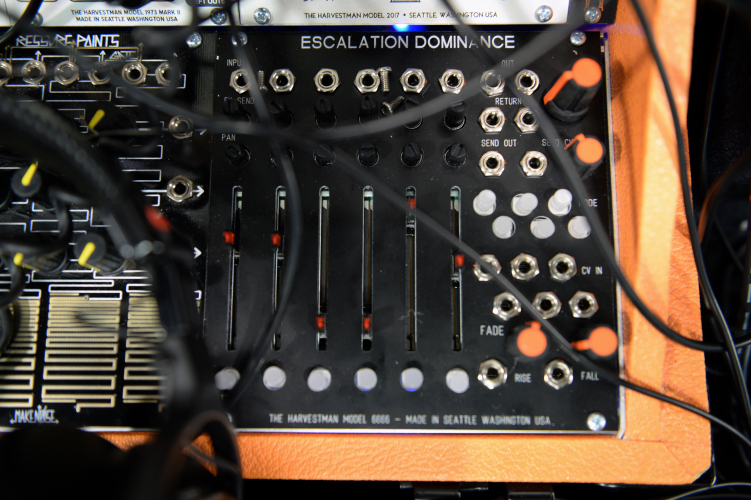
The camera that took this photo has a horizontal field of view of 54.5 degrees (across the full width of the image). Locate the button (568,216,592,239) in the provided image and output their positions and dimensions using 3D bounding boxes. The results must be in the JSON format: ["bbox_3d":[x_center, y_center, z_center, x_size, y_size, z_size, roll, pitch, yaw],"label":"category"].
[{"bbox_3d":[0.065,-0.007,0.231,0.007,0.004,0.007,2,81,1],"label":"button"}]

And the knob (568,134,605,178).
[{"bbox_3d":[0.065,-0.029,0.227,0.012,0.013,0.013,0,81,0],"label":"knob"}]

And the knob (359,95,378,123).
[{"bbox_3d":[-0.002,-0.044,0.231,0.006,0.013,0.006,0,80,1],"label":"knob"}]

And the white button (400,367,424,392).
[{"bbox_3d":[0.011,0.039,0.219,0.007,0.005,0.007,0,80,1],"label":"white button"}]

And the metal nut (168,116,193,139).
[{"bbox_3d":[-0.063,-0.040,0.236,0.008,0.003,0.008,-38,83,-5],"label":"metal nut"}]

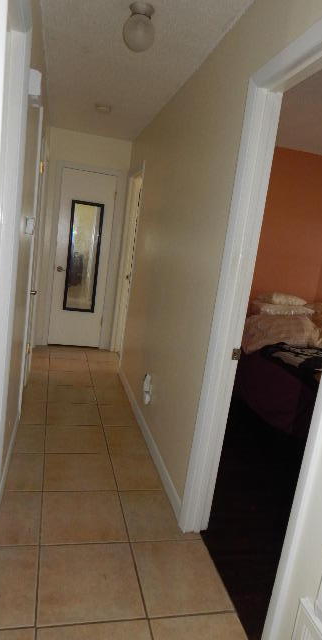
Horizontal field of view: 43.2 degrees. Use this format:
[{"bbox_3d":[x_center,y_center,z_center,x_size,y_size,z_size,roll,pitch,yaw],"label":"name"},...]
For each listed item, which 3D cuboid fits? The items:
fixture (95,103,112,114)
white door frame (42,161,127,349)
[{"bbox_3d":[-0.504,-1.839,3.556,0.140,0.045,0.140,5,10,-15],"label":"fixture"},{"bbox_3d":[-0.910,-0.698,4.783,0.770,2.100,0.110,5,10,-15],"label":"white door frame"}]

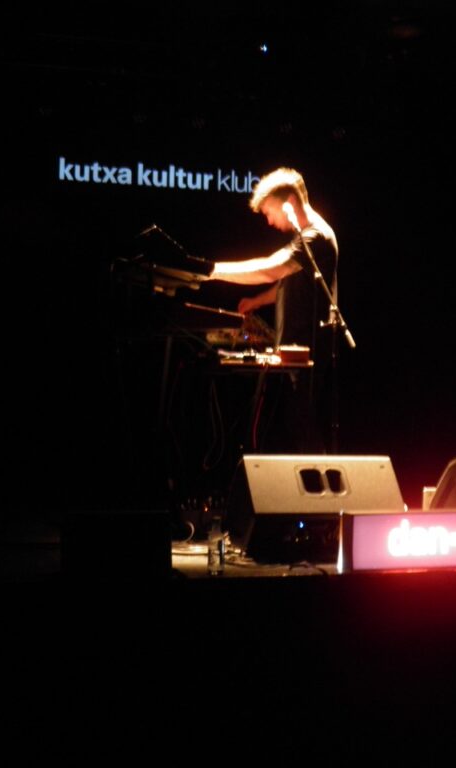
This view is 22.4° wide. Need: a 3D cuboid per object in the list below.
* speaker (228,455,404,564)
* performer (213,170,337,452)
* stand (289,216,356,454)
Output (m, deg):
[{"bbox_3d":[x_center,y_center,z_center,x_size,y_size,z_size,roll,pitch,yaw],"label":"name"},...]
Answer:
[{"bbox_3d":[0.308,0.468,4.284,0.575,0.390,0.430,1,-3,-16],"label":"speaker"},{"bbox_3d":[0.217,-0.141,5.264,0.570,1.704,0.500,0,-3,-9],"label":"performer"},{"bbox_3d":[0.412,-0.042,5.008,0.580,1.480,0.500,-2,-3,30],"label":"stand"}]

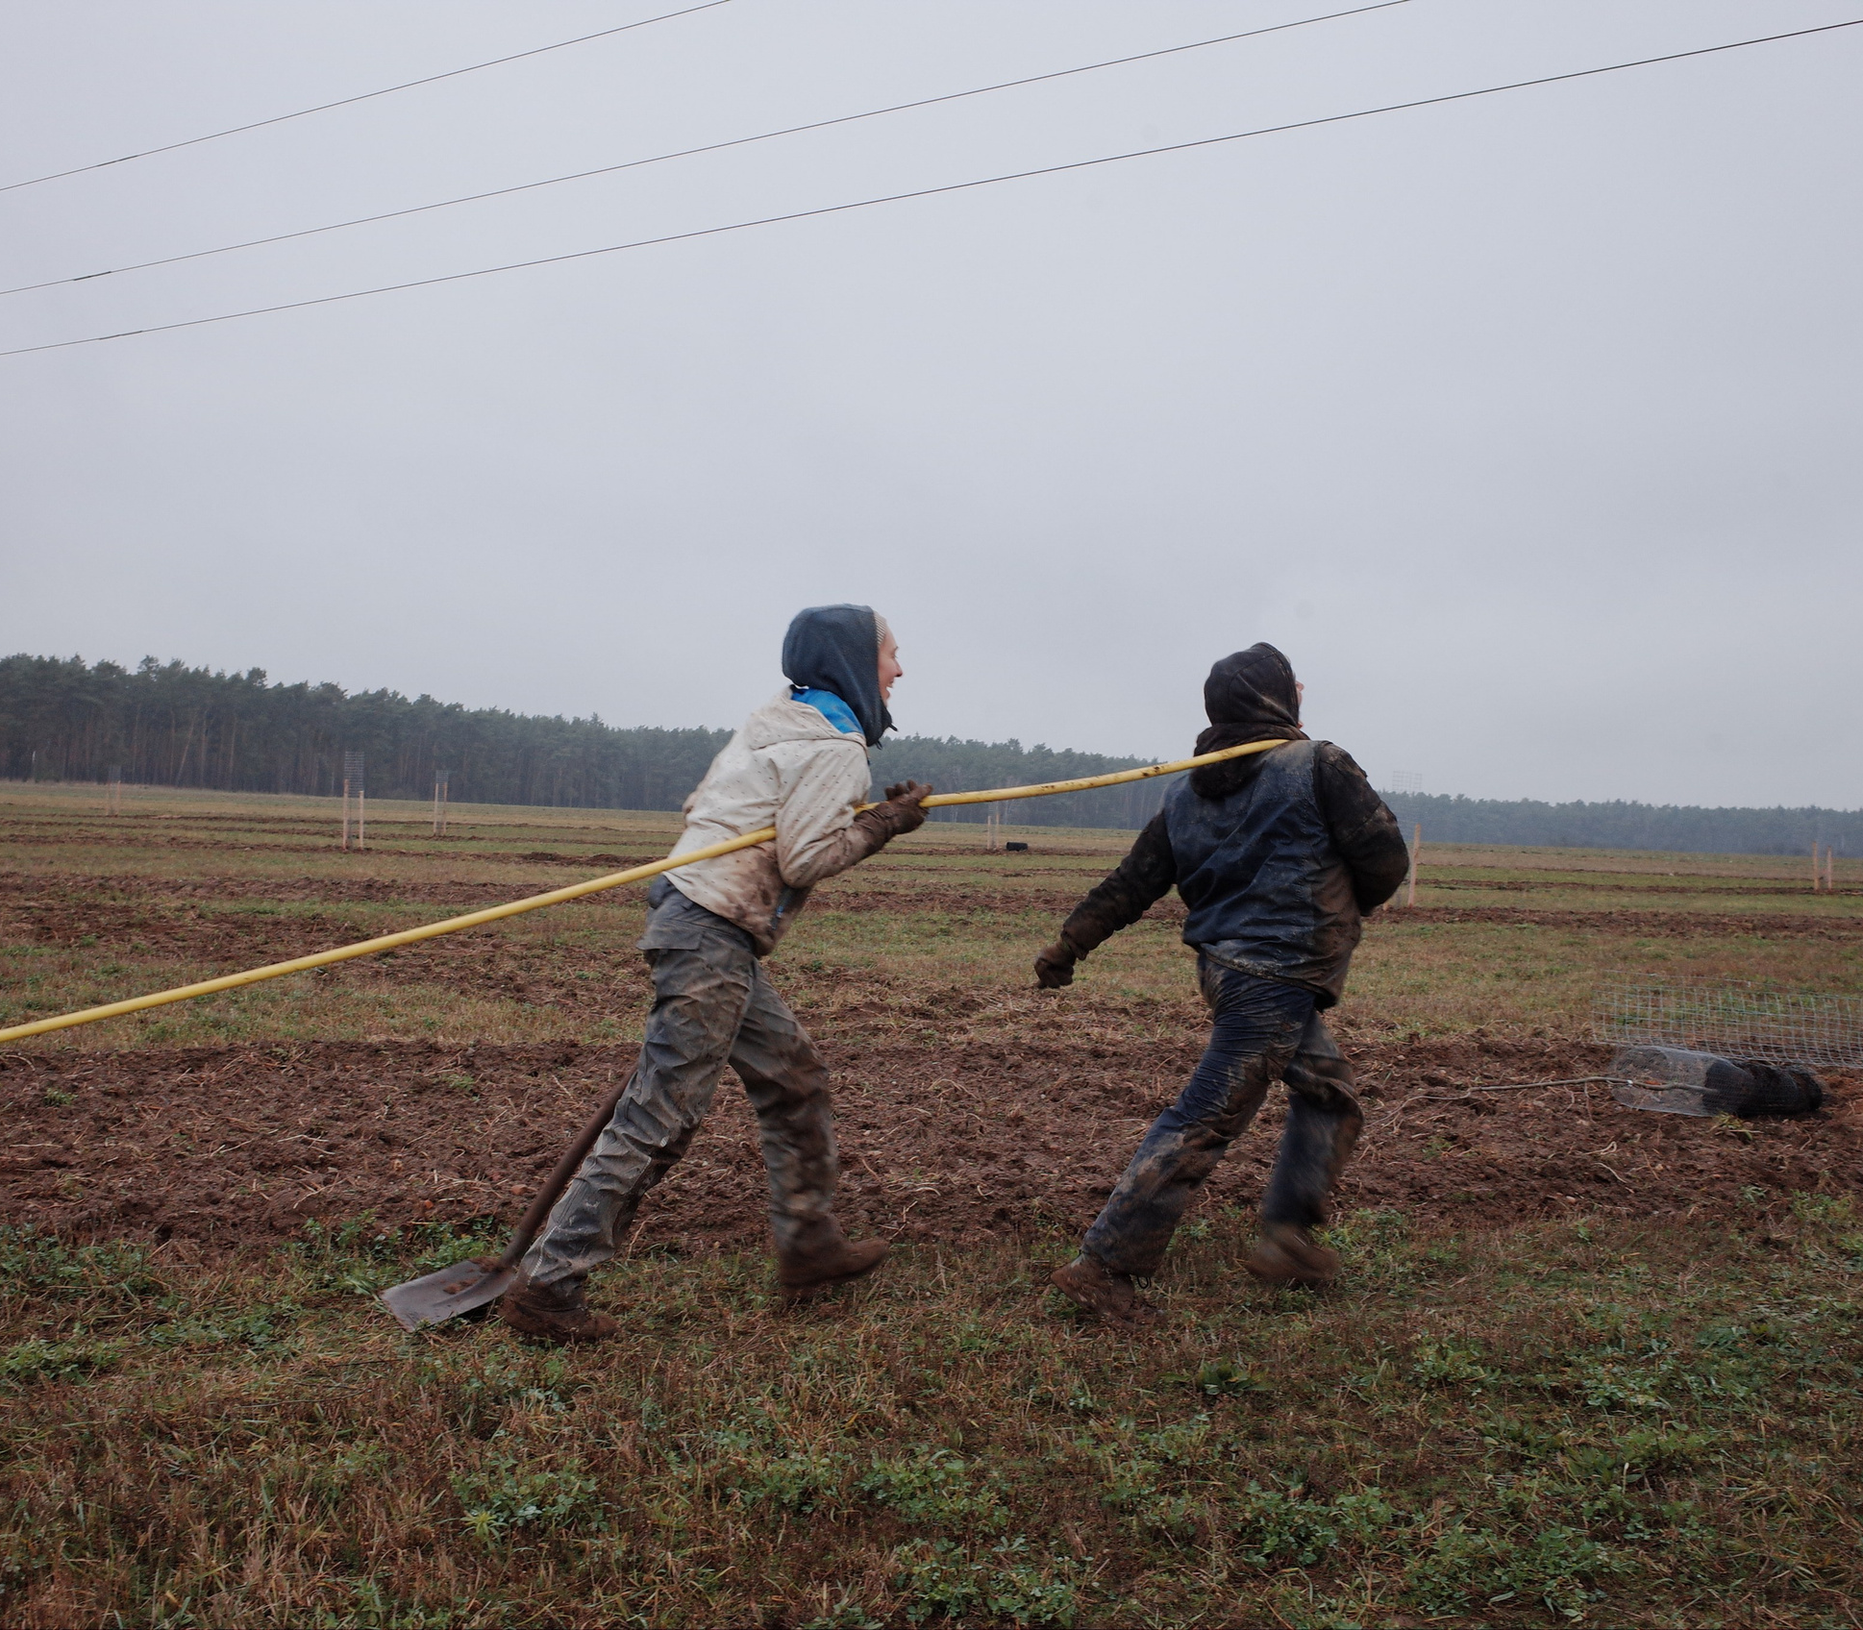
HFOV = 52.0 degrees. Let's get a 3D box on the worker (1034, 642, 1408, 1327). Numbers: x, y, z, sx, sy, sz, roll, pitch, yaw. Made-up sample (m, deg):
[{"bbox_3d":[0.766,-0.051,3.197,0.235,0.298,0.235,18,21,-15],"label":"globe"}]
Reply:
[{"bbox_3d":[0.689,0.403,4.580,0.800,1.570,0.650,2,0,-36],"label":"worker"}]

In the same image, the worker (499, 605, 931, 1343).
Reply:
[{"bbox_3d":[-0.481,0.349,4.250,0.930,1.590,0.550,2,0,-10],"label":"worker"}]

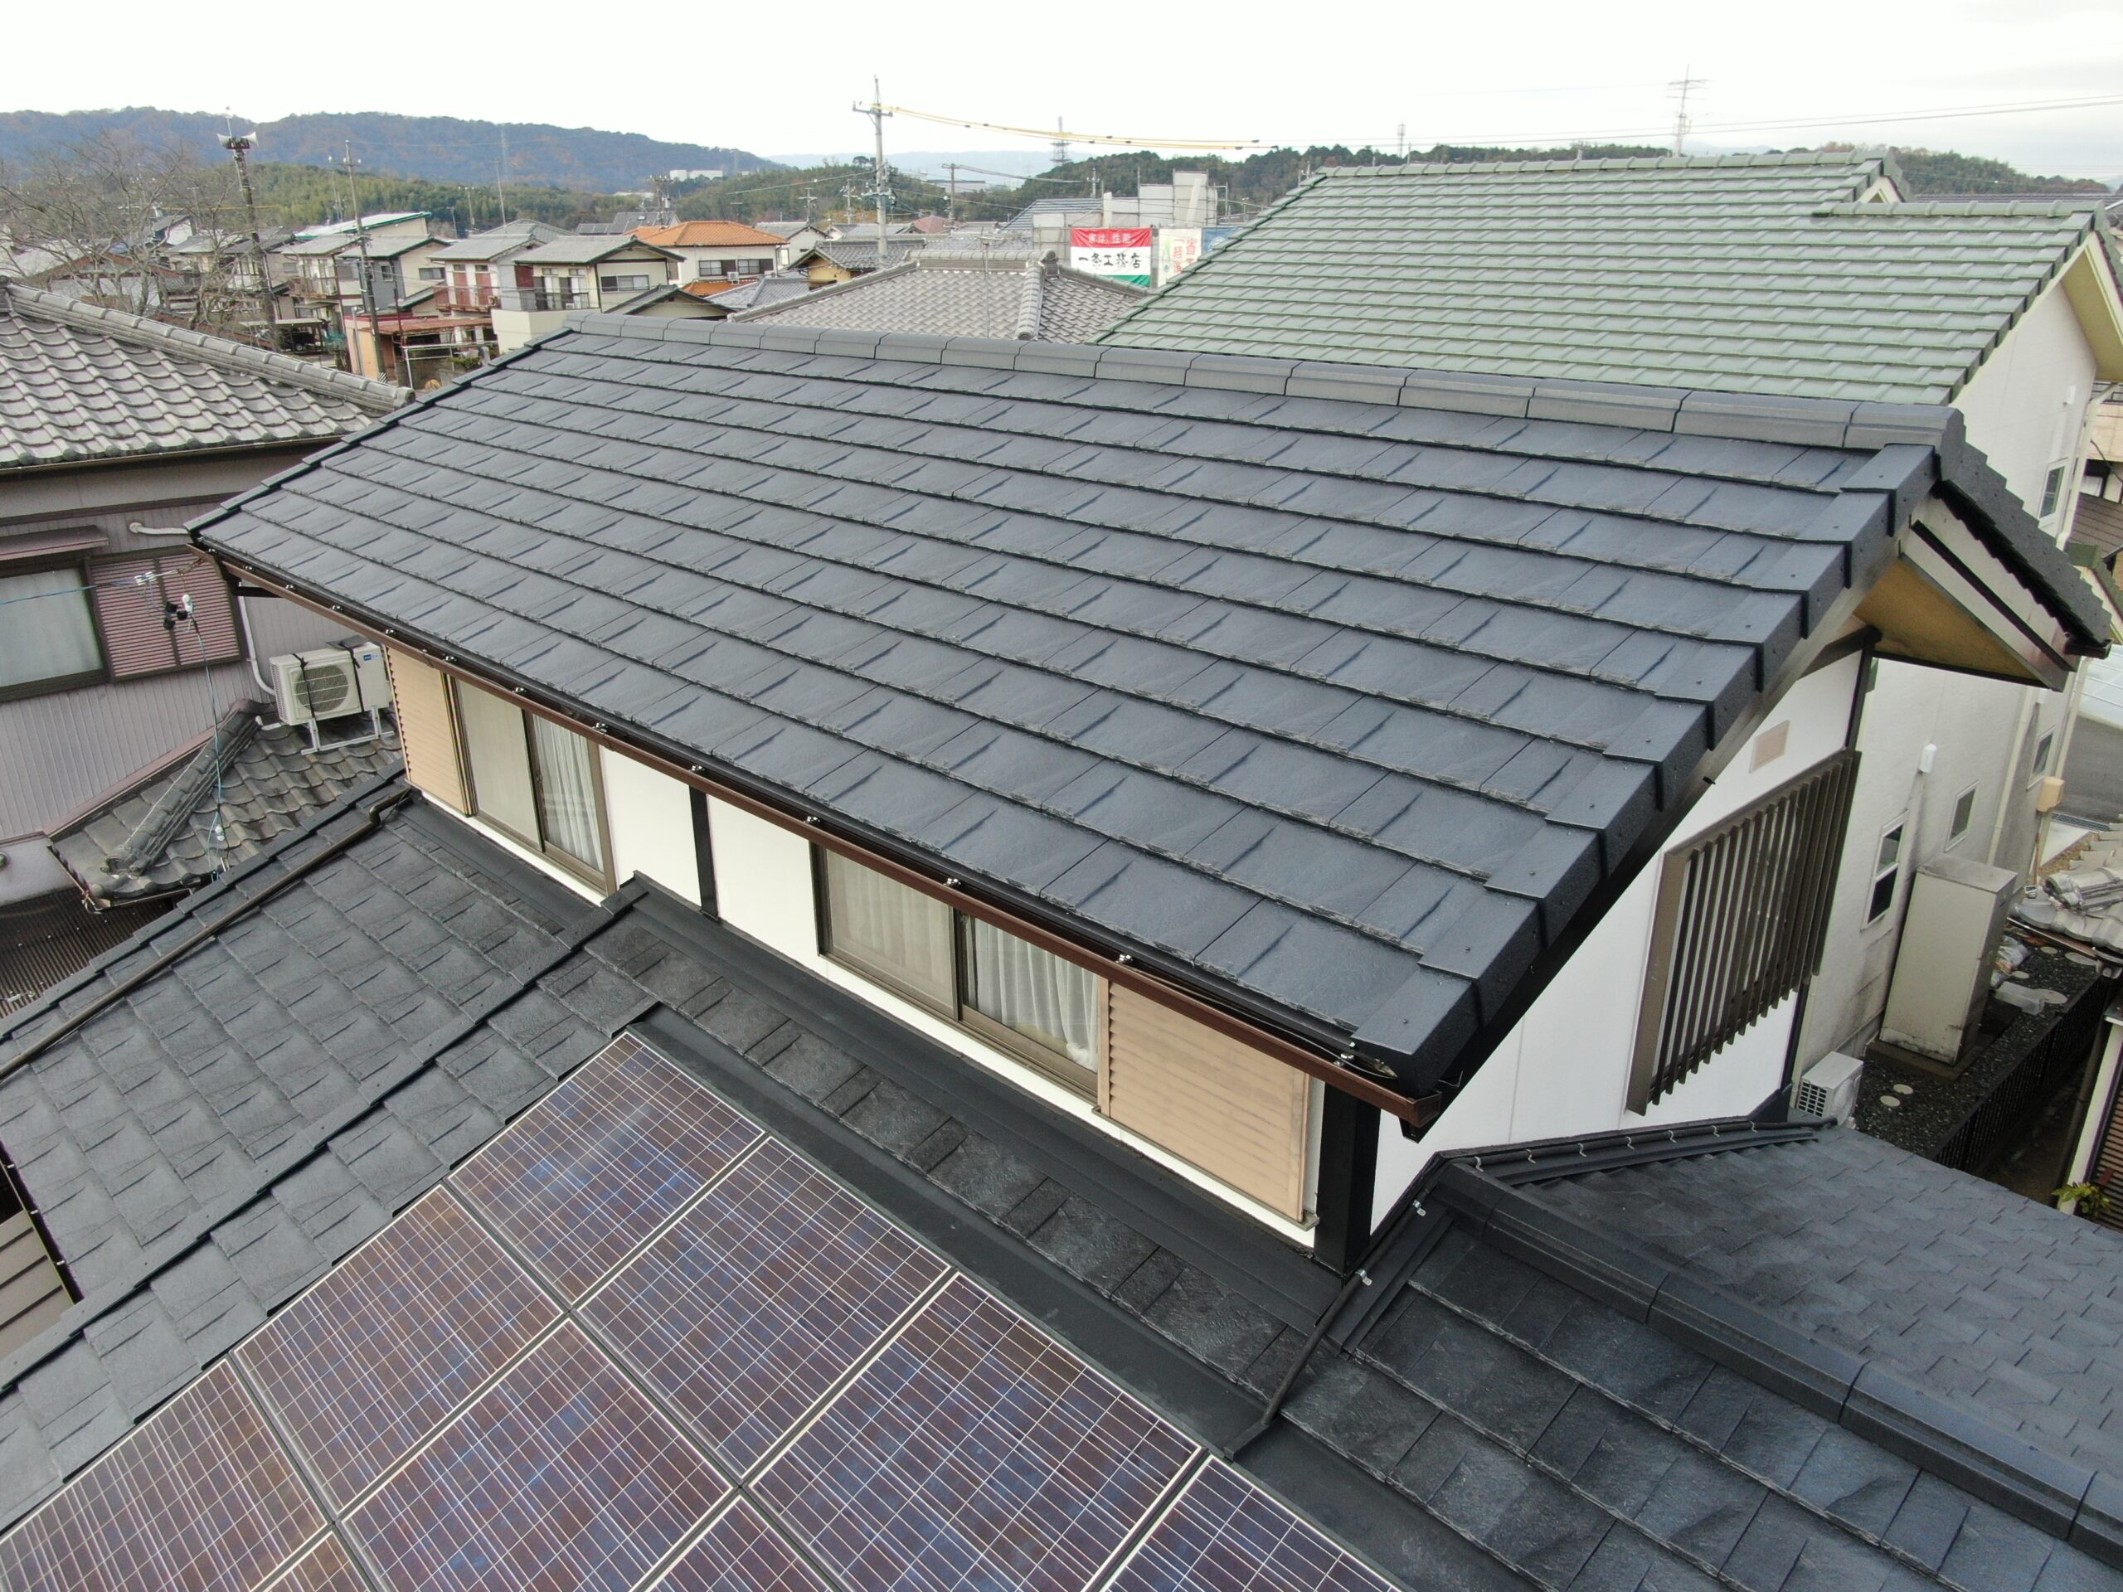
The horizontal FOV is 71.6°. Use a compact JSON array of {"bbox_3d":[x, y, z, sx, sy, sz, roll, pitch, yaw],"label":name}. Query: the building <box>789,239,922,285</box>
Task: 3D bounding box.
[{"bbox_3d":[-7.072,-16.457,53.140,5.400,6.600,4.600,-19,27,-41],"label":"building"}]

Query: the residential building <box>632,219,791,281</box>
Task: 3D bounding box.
[{"bbox_3d":[-24.306,-35.727,102.555,9.000,7.979,6.800,-20,28,-41],"label":"residential building"}]

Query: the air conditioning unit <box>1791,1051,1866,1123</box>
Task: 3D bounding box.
[{"bbox_3d":[7.491,2.918,14.363,0.720,0.550,0.290,-19,27,-41],"label":"air conditioning unit"}]

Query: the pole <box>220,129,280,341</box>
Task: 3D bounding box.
[{"bbox_3d":[-34.729,-22.780,64.844,2.000,11.850,0.700,0,20,0],"label":"pole"}]

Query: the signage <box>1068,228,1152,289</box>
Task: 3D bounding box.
[{"bbox_3d":[2.042,-22.280,61.029,3.300,2.400,0.060,0,20,2],"label":"signage"}]

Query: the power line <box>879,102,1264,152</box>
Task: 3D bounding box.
[{"bbox_3d":[-0.090,-19.199,42.173,13.700,1.870,0.900,15,25,35],"label":"power line"}]

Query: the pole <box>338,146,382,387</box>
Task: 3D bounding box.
[{"bbox_3d":[-30.436,-22.488,64.787,1.100,11.423,0.500,0,21,0],"label":"pole"}]

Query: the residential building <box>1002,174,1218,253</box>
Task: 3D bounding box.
[{"bbox_3d":[2.253,-23.389,68.079,10.000,9.800,9.000,0,20,2],"label":"residential building"}]

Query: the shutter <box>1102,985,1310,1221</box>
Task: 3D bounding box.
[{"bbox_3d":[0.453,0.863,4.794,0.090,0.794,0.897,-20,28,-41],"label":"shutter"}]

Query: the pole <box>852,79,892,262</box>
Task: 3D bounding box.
[{"bbox_3d":[-5.731,-16.456,47.945,0.700,12.480,1.700,16,26,37],"label":"pole"}]

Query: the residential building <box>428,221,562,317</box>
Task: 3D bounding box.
[{"bbox_3d":[-32.762,-28.891,86.344,7.000,7.535,8.300,-20,28,-41],"label":"residential building"}]

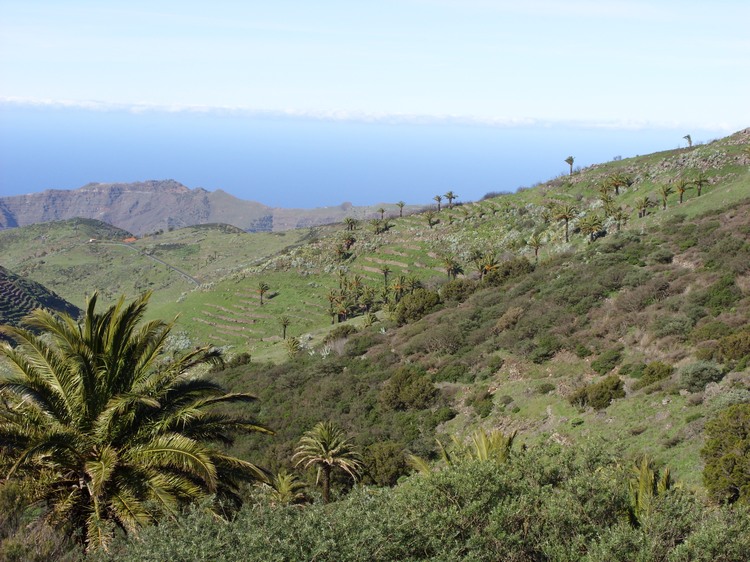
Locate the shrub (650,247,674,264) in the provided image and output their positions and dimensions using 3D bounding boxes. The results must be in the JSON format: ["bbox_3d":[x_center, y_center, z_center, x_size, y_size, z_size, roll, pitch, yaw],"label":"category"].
[{"bbox_3d":[39.182,-3.475,245.000,3.270,2.330,2.940,2,6,0],"label":"shrub"}]

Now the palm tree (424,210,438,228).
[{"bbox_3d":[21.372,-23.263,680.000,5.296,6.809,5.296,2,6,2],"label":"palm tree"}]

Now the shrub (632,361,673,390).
[{"bbox_3d":[31.645,10.776,205.000,4.470,3.350,3.800,2,6,0],"label":"shrub"}]

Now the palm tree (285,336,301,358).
[{"bbox_3d":[-22.028,17.890,480.000,4.190,6.020,4.190,2,6,0],"label":"palm tree"}]

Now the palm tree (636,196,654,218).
[{"bbox_3d":[84.263,-22.896,560.000,5.500,6.720,5.500,2,6,0],"label":"palm tree"}]

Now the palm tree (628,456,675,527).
[{"bbox_3d":[10.728,8.313,70.000,2.025,2.959,2.025,3,6,9],"label":"palm tree"}]

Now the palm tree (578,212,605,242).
[{"bbox_3d":[56.603,-13.726,470.000,6.660,8.200,6.660,2,6,0],"label":"palm tree"}]

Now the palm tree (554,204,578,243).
[{"bbox_3d":[39.414,-12.040,370.000,4.940,8.233,4.940,3,6,6],"label":"palm tree"}]

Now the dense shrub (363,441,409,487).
[{"bbox_3d":[0.872,16.842,165.000,4.320,4.320,4.100,2,6,0],"label":"dense shrub"}]

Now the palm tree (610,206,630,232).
[{"bbox_3d":[64.185,-16.079,470.000,5.229,6.798,5.229,3,6,8],"label":"palm tree"}]

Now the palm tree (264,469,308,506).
[{"bbox_3d":[-6.892,16.393,140.000,3.427,3.582,3.427,2,6,-3],"label":"palm tree"}]

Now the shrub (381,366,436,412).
[{"bbox_3d":[4.193,13.329,225.000,7.009,5.757,5.958,2,6,1],"label":"shrub"}]

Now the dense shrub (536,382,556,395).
[{"bbox_3d":[12.593,7.893,132.000,1.470,0.840,1.320,2,6,0],"label":"dense shrub"}]

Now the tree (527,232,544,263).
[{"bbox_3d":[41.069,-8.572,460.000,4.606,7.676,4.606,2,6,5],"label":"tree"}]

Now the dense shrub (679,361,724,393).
[{"bbox_3d":[25.427,7.437,140.000,3.580,2.370,3.220,2,6,0],"label":"dense shrub"}]

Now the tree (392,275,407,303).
[{"bbox_3d":[5.724,1.752,420.000,3.271,6.542,3.271,2,6,1],"label":"tree"}]

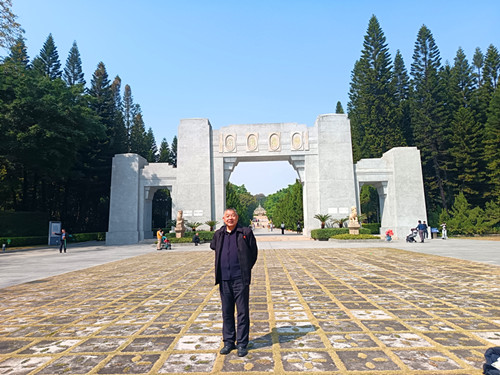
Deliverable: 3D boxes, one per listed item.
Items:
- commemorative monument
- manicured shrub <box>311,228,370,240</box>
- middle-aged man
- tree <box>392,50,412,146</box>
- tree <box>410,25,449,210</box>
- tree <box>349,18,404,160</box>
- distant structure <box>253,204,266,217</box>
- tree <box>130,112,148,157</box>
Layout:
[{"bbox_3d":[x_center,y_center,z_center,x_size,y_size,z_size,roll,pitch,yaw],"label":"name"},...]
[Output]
[{"bbox_3d":[1.564,-0.812,37.105,32.400,13.000,4.300,-2,-7,2],"label":"commemorative monument"},{"bbox_3d":[8.612,4.486,32.646,5.606,1.050,1.600,-2,-7,2],"label":"manicured shrub"},{"bbox_3d":[-0.188,1.104,4.179,0.580,1.700,0.360,-2,-7,9],"label":"middle-aged man"},{"bbox_3d":[23.070,-7.150,51.454,4.200,27.824,4.200,-2,-7,2],"label":"tree"},{"bbox_3d":[22.588,-7.516,42.447,5.000,26.500,5.000,-2,-7,2],"label":"tree"},{"bbox_3d":[16.402,-8.258,43.233,6.400,28.463,6.400,-2,-7,2],"label":"tree"},{"bbox_3d":[6.704,16.231,244.660,9.900,8.500,6.500,-2,-7,2],"label":"distant structure"},{"bbox_3d":[-20.520,-2.368,63.364,3.800,23.233,3.800,-2,-7,2],"label":"tree"}]

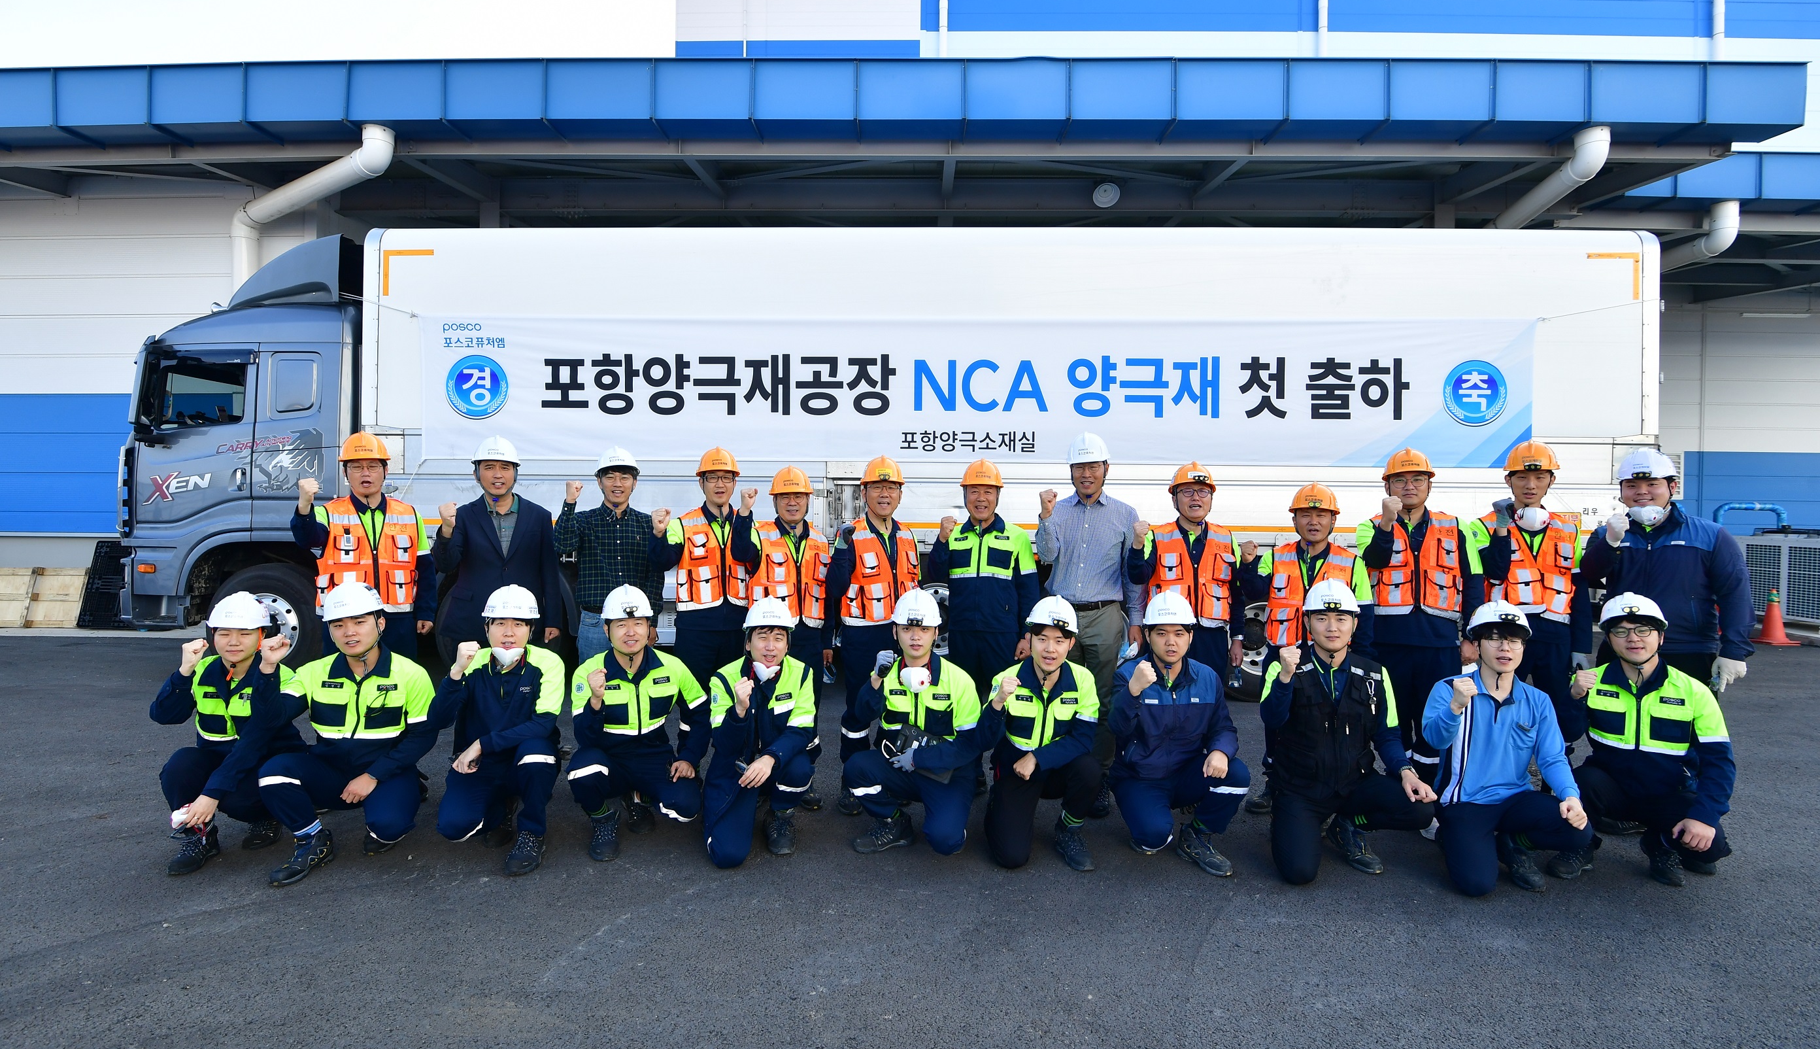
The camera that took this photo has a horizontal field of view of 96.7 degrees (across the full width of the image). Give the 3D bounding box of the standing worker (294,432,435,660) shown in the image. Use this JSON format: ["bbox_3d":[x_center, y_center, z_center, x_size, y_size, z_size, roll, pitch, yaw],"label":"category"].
[{"bbox_3d":[-2.676,0.472,4.000,0.580,1.850,0.400,1,-1,-30],"label":"standing worker"}]

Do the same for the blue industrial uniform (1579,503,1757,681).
[{"bbox_3d":[3.760,0.325,4.060,0.760,0.850,0.430,0,0,30],"label":"blue industrial uniform"}]

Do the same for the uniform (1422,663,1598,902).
[{"bbox_3d":[2.450,1.020,3.440,0.600,0.810,0.680,0,0,19],"label":"uniform"}]

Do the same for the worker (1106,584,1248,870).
[{"bbox_3d":[1.170,0.858,3.550,0.620,1.140,0.660,0,-1,14],"label":"worker"}]

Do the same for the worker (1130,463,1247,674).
[{"bbox_3d":[1.368,0.558,4.000,0.570,1.750,0.410,0,-1,15],"label":"worker"}]

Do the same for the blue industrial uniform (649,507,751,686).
[{"bbox_3d":[-1.043,0.614,4.120,0.544,1.474,0.400,1,0,-15],"label":"blue industrial uniform"}]

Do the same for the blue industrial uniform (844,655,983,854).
[{"bbox_3d":[0.022,0.998,3.640,0.630,0.840,0.550,0,-1,8],"label":"blue industrial uniform"}]

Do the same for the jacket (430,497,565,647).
[{"bbox_3d":[-2.058,0.233,4.080,0.610,0.768,0.380,1,0,-18],"label":"jacket"}]

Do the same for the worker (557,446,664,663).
[{"bbox_3d":[-1.600,0.494,4.300,0.570,1.797,0.420,0,0,-13],"label":"worker"}]

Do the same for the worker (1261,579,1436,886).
[{"bbox_3d":[1.830,0.832,3.510,0.620,1.175,0.680,0,0,12],"label":"worker"}]

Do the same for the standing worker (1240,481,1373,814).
[{"bbox_3d":[1.980,0.600,4.100,0.620,1.641,0.450,0,0,18],"label":"standing worker"}]

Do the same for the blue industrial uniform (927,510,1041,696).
[{"bbox_3d":[0.358,0.654,4.030,0.570,1.440,0.380,0,-1,4],"label":"blue industrial uniform"}]

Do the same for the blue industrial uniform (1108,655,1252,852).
[{"bbox_3d":[1.167,0.977,3.540,0.610,0.820,0.570,0,-1,14],"label":"blue industrial uniform"}]

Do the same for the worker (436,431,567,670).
[{"bbox_3d":[-2.008,0.483,4.000,0.590,1.840,0.400,1,-1,-25],"label":"worker"}]

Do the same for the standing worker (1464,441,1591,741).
[{"bbox_3d":[3.030,0.517,3.980,0.498,1.860,0.420,0,0,29],"label":"standing worker"}]

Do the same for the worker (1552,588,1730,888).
[{"bbox_3d":[3.100,0.865,3.480,0.640,1.130,0.660,0,0,30],"label":"worker"}]

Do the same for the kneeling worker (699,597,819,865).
[{"bbox_3d":[-0.661,0.868,3.620,0.510,1.088,0.660,1,0,-7],"label":"kneeling worker"}]

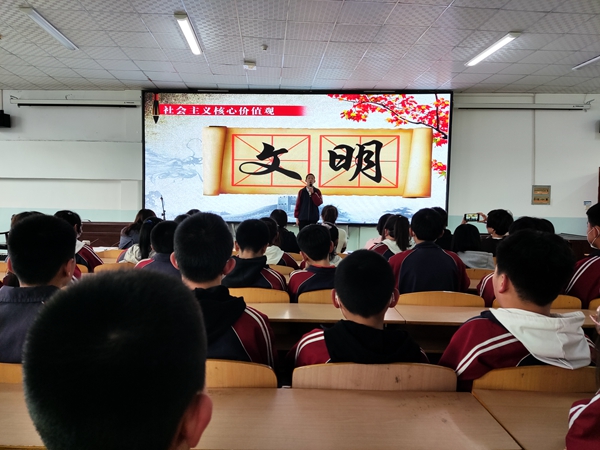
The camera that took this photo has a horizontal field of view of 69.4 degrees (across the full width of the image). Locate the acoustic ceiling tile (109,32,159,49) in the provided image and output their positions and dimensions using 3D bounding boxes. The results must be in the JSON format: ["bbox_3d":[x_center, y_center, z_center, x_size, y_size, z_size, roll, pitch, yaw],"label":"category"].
[{"bbox_3d":[-2.321,-2.597,6.071,0.595,0.020,0.595,1,3,-4],"label":"acoustic ceiling tile"}]

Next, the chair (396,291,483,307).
[{"bbox_3d":[0.697,0.722,2.408,0.450,0.820,0.500,1,3,0],"label":"chair"}]

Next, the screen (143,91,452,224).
[{"bbox_3d":[-0.096,-1.306,8.500,6.050,2.590,0.120,1,3,2],"label":"screen"}]

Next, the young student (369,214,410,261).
[{"bbox_3d":[0.676,0.497,3.397,0.430,1.170,0.660,0,3,-7],"label":"young student"}]

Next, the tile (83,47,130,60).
[{"bbox_3d":[-2.962,-2.638,6.625,0.595,0.020,0.595,1,3,-4],"label":"tile"}]

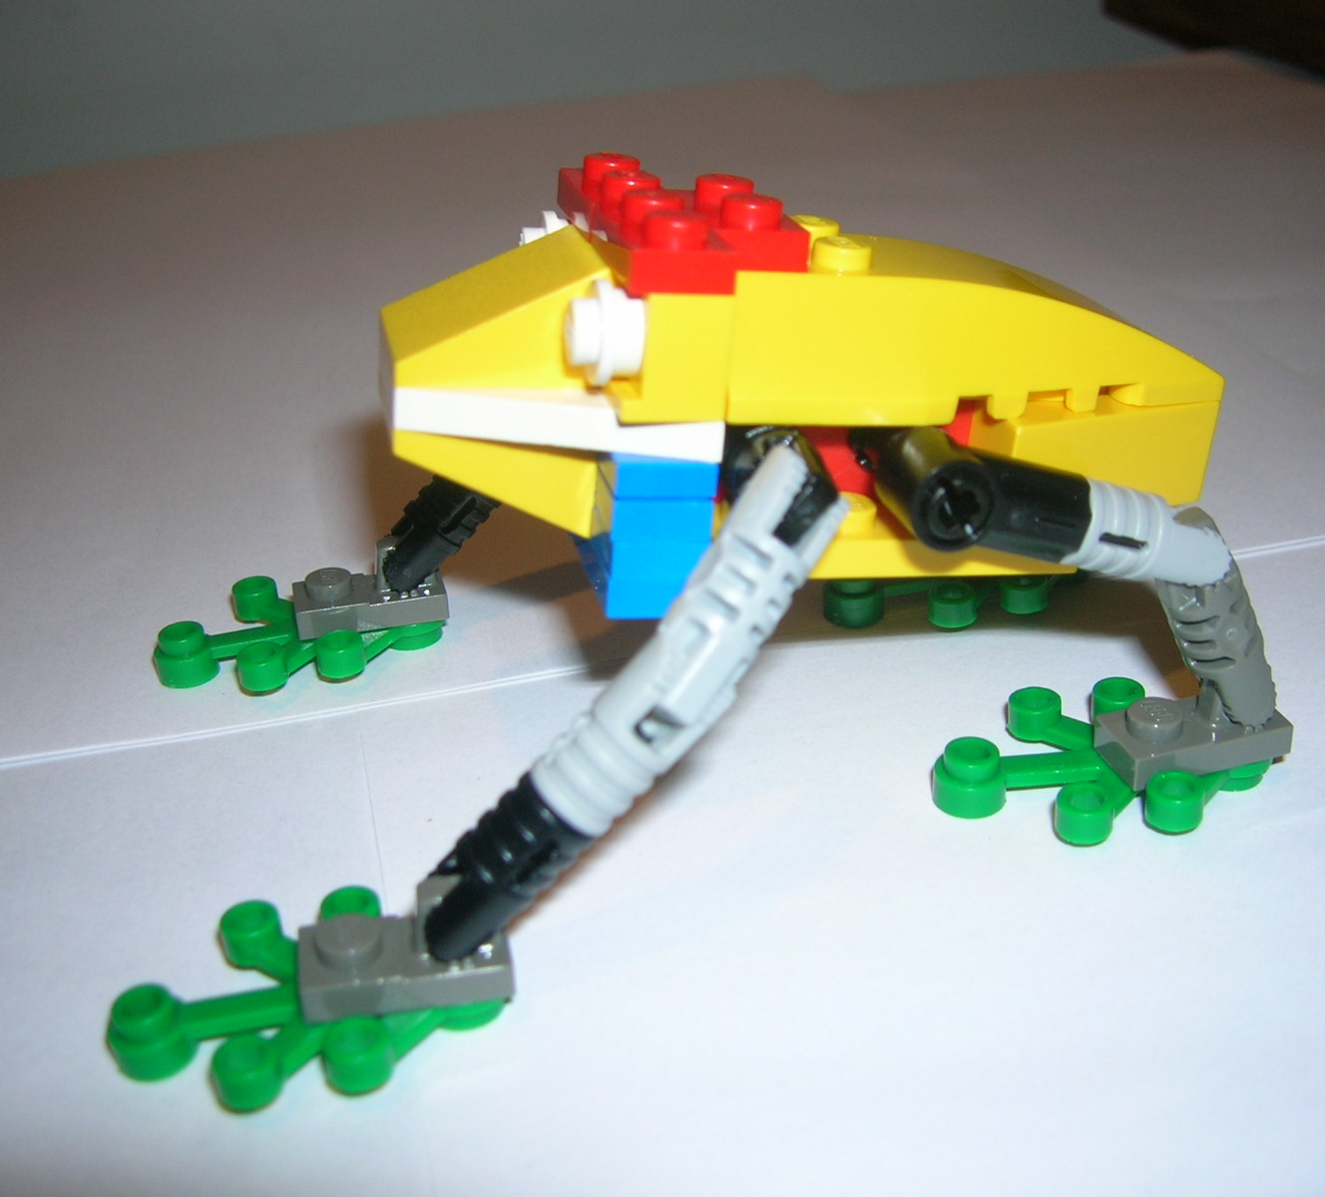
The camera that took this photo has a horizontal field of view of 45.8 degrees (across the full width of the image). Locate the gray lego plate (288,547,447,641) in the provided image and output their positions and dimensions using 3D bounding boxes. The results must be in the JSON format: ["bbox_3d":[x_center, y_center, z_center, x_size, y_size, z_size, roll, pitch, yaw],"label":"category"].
[{"bbox_3d":[-0.032,-0.003,0.171,0.016,0.010,0.008,-8,28,-13],"label":"gray lego plate"}]

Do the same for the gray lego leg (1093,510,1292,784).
[{"bbox_3d":[0.048,0.003,0.140,0.016,0.025,0.008,-10,31,-12],"label":"gray lego leg"}]

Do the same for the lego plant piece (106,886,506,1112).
[{"bbox_3d":[-0.028,0.031,0.123,0.032,0.005,0.021,-8,30,-9],"label":"lego plant piece"}]

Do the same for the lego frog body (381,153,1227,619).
[{"bbox_3d":[0.012,-0.020,0.136,0.072,0.031,0.032,-1,25,-13],"label":"lego frog body"}]

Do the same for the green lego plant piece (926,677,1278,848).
[{"bbox_3d":[0.041,0.015,0.146,0.032,0.005,0.021,-4,30,-2],"label":"green lego plant piece"}]

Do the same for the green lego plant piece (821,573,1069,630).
[{"bbox_3d":[0.033,-0.003,0.178,0.032,0.005,0.021,-11,31,-14],"label":"green lego plant piece"}]

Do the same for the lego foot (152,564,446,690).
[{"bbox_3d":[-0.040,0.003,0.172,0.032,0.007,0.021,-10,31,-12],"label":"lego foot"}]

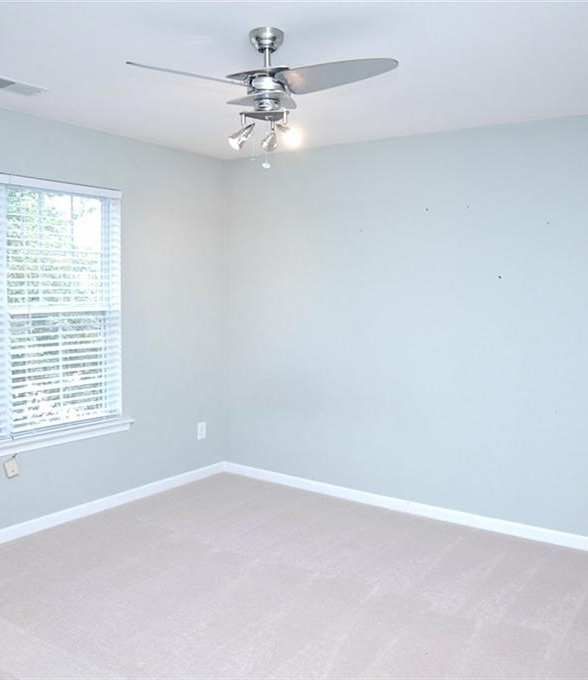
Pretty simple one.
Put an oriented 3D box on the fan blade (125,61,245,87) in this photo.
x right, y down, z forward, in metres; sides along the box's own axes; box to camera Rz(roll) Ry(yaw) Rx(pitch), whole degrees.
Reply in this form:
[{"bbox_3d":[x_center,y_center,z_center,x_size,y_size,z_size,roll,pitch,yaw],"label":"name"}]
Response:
[{"bbox_3d":[-0.372,-0.935,2.101,0.410,0.012,0.148,-1,25,-26],"label":"fan blade"}]

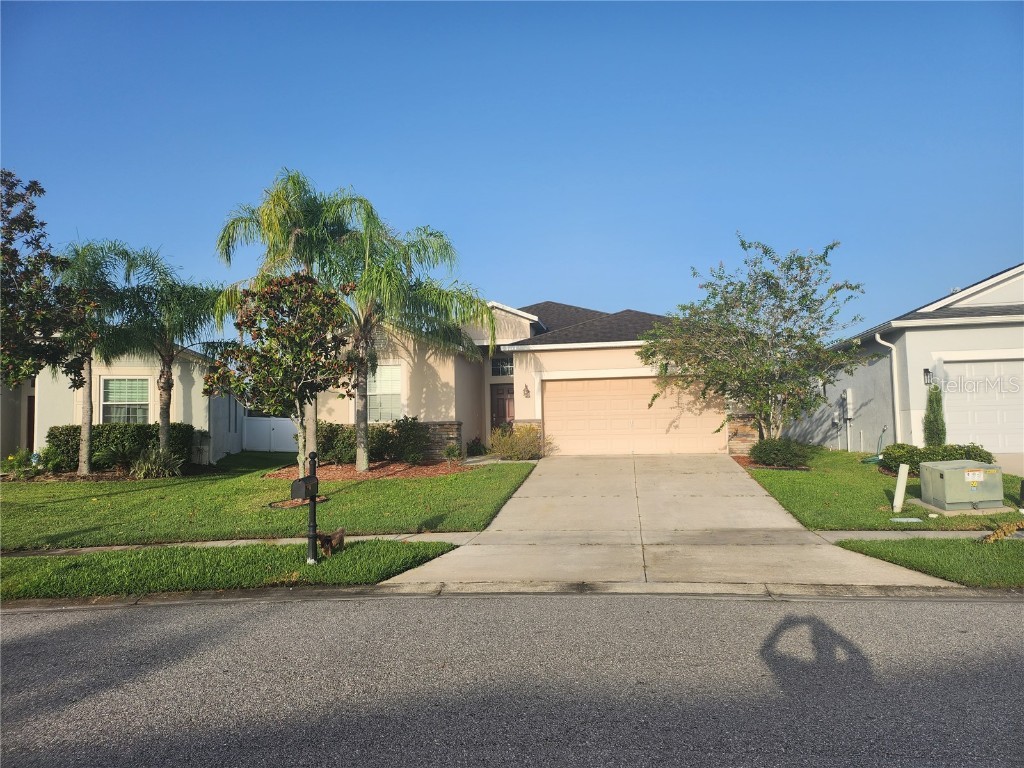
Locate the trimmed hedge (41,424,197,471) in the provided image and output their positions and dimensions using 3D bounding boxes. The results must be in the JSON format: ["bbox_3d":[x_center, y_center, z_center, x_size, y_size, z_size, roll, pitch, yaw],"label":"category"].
[{"bbox_3d":[-9.976,1.610,18.000,3.700,1.200,1.050,0,-3,-15],"label":"trimmed hedge"}]

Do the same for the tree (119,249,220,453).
[{"bbox_3d":[-8.660,-0.643,17.900,2.600,5.600,2.500,0,-4,-17],"label":"tree"}]

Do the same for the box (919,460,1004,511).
[{"bbox_3d":[7.741,1.744,12.200,0.930,0.730,0.960,-2,-3,11],"label":"box"}]

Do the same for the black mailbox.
[{"bbox_3d":[-2.813,1.420,9.650,0.195,0.270,0.470,-2,-3,8],"label":"black mailbox"}]

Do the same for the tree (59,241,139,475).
[{"bbox_3d":[-10.124,-0.621,17.300,2.200,5.700,2.200,0,-4,-17],"label":"tree"}]

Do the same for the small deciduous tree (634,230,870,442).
[{"bbox_3d":[5.918,-0.895,17.400,5.400,5.500,4.900,-2,-3,9],"label":"small deciduous tree"}]

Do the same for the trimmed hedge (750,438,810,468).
[{"bbox_3d":[6.429,1.664,17.000,1.500,0.740,1.200,-2,-3,9],"label":"trimmed hedge"}]

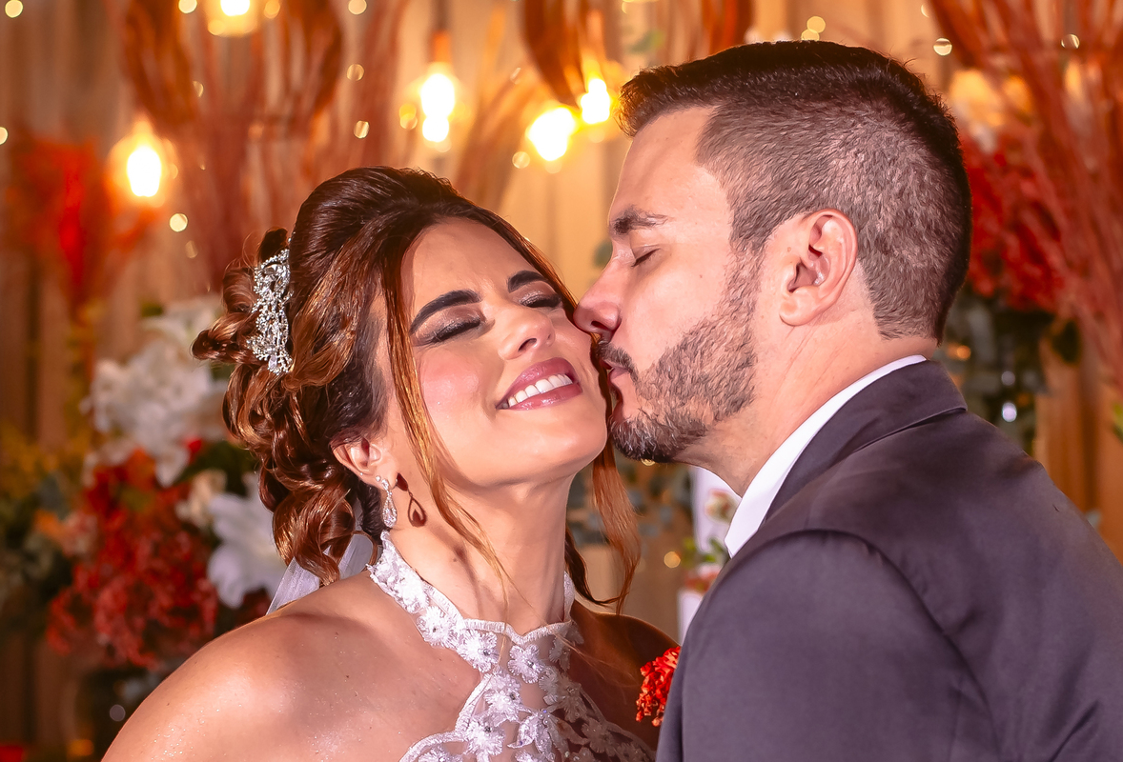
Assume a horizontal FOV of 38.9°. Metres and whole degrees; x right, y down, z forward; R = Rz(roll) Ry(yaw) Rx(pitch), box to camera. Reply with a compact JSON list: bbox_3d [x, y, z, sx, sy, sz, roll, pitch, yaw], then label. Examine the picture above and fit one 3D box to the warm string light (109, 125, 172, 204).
[{"bbox_3d":[-0.517,-0.267,1.950,0.073,0.100,0.073,0,0,0],"label":"warm string light"}]

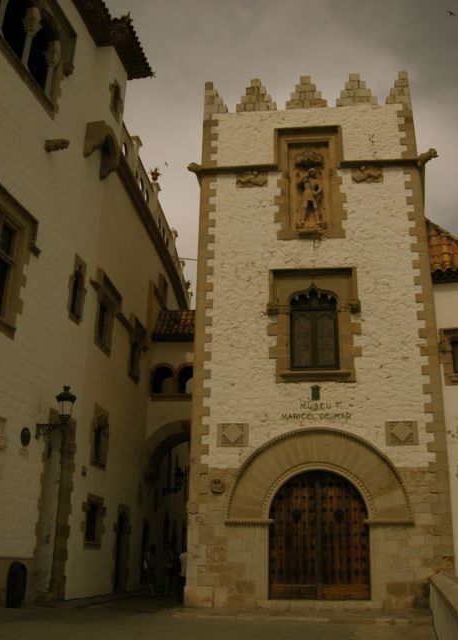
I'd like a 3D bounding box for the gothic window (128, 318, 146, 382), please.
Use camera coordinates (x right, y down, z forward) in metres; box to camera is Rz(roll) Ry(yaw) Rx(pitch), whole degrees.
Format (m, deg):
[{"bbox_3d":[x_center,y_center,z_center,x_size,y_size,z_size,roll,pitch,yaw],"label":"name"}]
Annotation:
[{"bbox_3d":[-4.461,1.575,31.184,0.400,3.000,2.600,-1,-20,6],"label":"gothic window"}]

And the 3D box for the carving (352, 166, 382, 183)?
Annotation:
[{"bbox_3d":[4.603,-4.839,21.432,1.027,0.595,0.220,-1,-20,6],"label":"carving"}]

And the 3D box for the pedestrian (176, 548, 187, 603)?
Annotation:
[{"bbox_3d":[-1.538,8.341,21.214,0.420,1.690,0.520,-1,-20,6],"label":"pedestrian"}]

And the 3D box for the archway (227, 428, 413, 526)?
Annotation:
[{"bbox_3d":[2.761,4.873,20.210,5.650,3.030,0.450,-1,-20,6],"label":"archway"}]

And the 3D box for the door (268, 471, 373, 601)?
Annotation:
[{"bbox_3d":[2.718,6.512,19.799,3.020,3.820,0.180,-1,-20,6],"label":"door"}]

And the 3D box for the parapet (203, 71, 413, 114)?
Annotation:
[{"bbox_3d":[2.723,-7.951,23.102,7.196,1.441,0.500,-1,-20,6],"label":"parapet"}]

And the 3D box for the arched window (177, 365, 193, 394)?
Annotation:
[{"bbox_3d":[-1.787,2.645,28.682,1.031,1.367,0.350,-1,-20,6],"label":"arched window"}]

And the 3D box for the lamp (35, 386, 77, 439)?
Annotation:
[{"bbox_3d":[-5.221,2.808,19.666,1.180,1.541,0.550,-2,-21,9],"label":"lamp"}]

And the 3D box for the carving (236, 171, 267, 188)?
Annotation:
[{"bbox_3d":[0.853,-5.247,24.019,1.180,0.780,0.250,-1,-20,6],"label":"carving"}]

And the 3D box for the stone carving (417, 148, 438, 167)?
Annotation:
[{"bbox_3d":[6.550,-5.308,21.222,0.300,0.380,0.692,16,-25,-36],"label":"stone carving"}]

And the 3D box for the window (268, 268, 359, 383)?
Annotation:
[{"bbox_3d":[2.588,0.123,19.935,2.663,3.706,0.400,-1,-20,6],"label":"window"}]

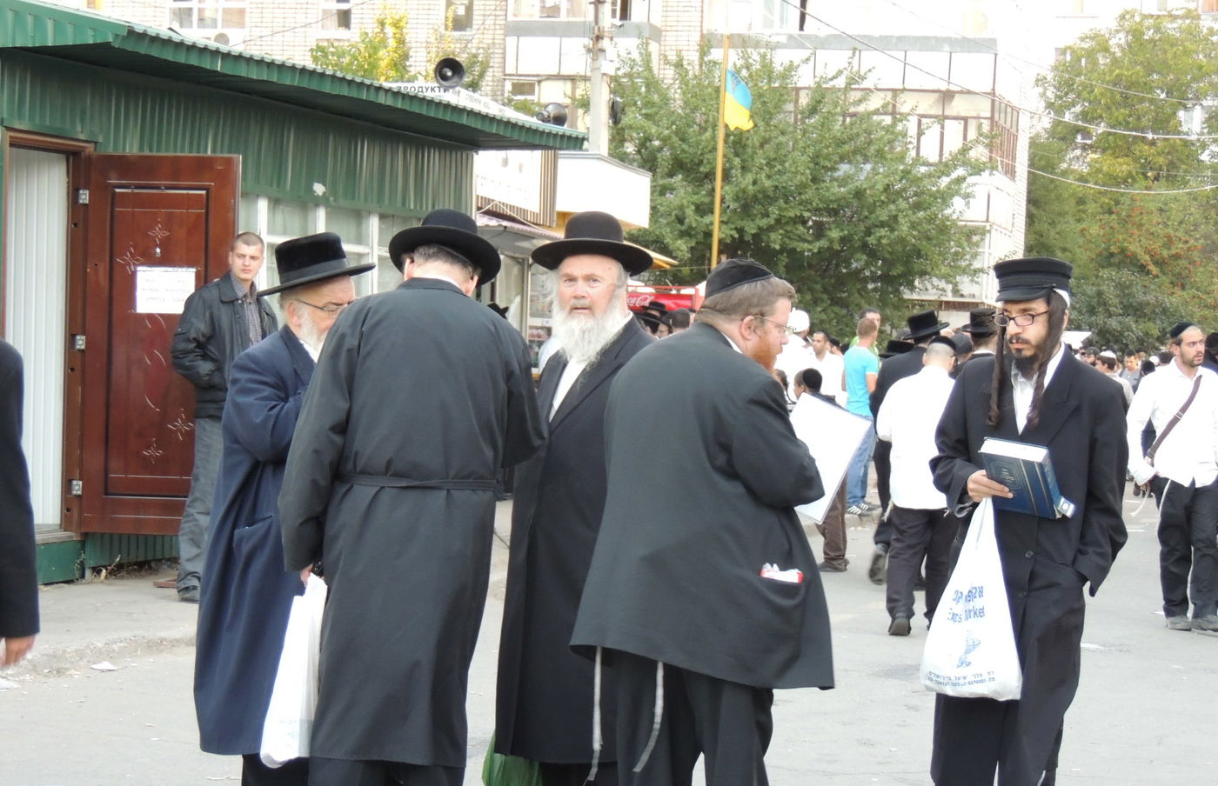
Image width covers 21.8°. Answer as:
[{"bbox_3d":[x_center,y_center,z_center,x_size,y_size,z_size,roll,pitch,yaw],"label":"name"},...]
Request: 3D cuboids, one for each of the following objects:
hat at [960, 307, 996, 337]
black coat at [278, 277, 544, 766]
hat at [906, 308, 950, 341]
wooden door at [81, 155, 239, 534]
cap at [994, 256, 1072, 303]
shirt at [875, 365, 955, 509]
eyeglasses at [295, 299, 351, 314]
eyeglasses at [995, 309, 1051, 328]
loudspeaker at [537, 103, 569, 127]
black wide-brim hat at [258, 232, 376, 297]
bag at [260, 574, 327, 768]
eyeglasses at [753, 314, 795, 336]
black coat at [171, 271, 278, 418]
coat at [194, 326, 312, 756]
[{"bbox_3d":[2.424,-0.477,20.500,0.315,0.135,0.350,2,9,6],"label":"hat"},{"bbox_3d":[-0.527,0.343,8.420,0.700,1.270,0.460,2,0,6],"label":"black coat"},{"bbox_3d":[2.058,-0.443,20.600,0.310,0.140,0.330,-15,7,2],"label":"hat"},{"bbox_3d":[-2.321,-0.249,16.400,0.810,1.970,0.060,2,1,8],"label":"wooden door"},{"bbox_3d":[1.161,-0.308,8.650,0.250,0.120,0.215,-5,5,-45],"label":"cap"},{"bbox_3d":[1.731,0.242,17.700,0.480,0.790,0.300,2,0,22],"label":"shirt"},{"bbox_3d":[-0.797,-0.242,8.800,0.140,0.042,0.140,18,9,30],"label":"eyeglasses"},{"bbox_3d":[1.118,-0.207,8.473,0.140,0.040,0.140,2,10,39],"label":"eyeglasses"},{"bbox_3d":[-0.562,-2.803,32.000,0.260,0.260,0.280,2,0,35],"label":"loudspeaker"},{"bbox_3d":[-0.805,-0.358,8.700,0.345,0.120,0.310,-13,3,25],"label":"black wide-brim hat"},{"bbox_3d":[-0.839,0.745,8.500,0.130,0.520,0.260,5,0,-37],"label":"bag"},{"bbox_3d":[0.407,-0.172,8.000,0.140,0.042,0.140,20,6,15],"label":"eyeglasses"},{"bbox_3d":[-1.831,-0.229,15.100,0.530,0.690,0.340,1,1,-40],"label":"black coat"},{"bbox_3d":[-0.951,0.414,8.850,0.430,1.190,0.530,2,1,23],"label":"coat"}]

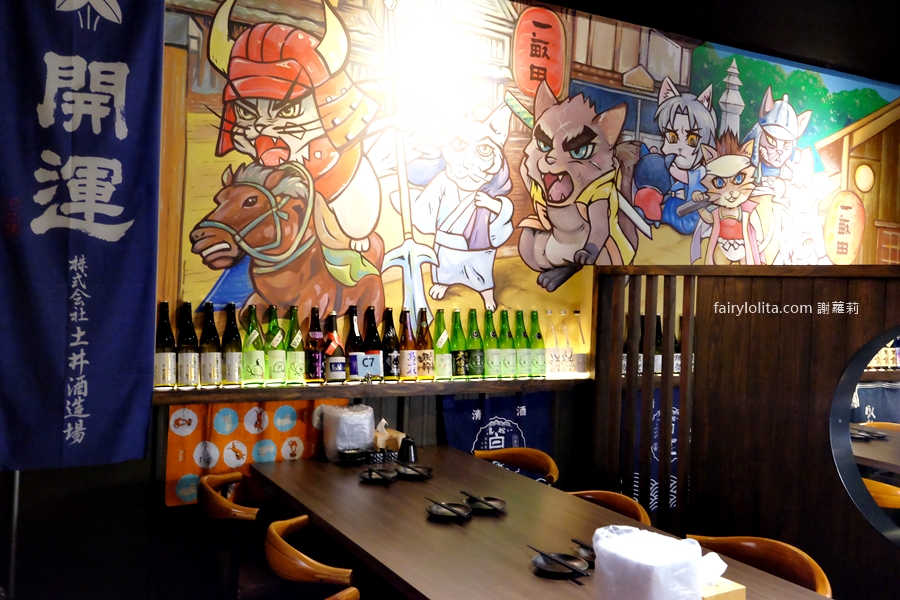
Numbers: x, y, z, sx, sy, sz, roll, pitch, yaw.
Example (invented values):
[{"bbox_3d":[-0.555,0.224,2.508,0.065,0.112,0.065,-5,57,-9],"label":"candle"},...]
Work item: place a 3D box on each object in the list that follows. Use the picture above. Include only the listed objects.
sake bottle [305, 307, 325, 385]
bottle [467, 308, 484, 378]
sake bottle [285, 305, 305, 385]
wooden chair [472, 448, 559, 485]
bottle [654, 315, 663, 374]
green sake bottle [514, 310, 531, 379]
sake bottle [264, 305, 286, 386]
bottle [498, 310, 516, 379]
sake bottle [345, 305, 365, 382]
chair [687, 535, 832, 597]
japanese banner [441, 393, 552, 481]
[{"bbox_3d":[-0.518,0.171,2.984,0.078,0.294,0.078,2,-8,-31],"label":"sake bottle"},{"bbox_3d":[0.108,0.190,3.357,0.078,0.298,0.078,-2,-7,0],"label":"bottle"},{"bbox_3d":[-0.609,0.178,3.053,0.073,0.309,0.073,1,-7,-27],"label":"sake bottle"},{"bbox_3d":[0.253,1.056,3.218,0.500,0.750,0.550,1,3,-32],"label":"wooden chair"},{"bbox_3d":[1.054,0.218,3.895,0.074,0.316,0.074,1,-7,-27],"label":"bottle"},{"bbox_3d":[0.323,0.197,3.485,0.078,0.298,0.078,-2,-7,0],"label":"green sake bottle"},{"bbox_3d":[-0.655,0.170,2.903,0.075,0.299,0.075,2,-4,-31],"label":"sake bottle"},{"bbox_3d":[0.259,0.201,3.494,0.073,0.308,0.073,-2,-7,0],"label":"bottle"},{"bbox_3d":[-0.378,0.176,3.063,0.075,0.304,0.075,0,-3,0],"label":"sake bottle"},{"bbox_3d":[0.737,1.060,2.068,0.500,0.750,0.550,2,1,-31],"label":"chair"},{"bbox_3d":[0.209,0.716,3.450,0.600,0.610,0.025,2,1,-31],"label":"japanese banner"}]

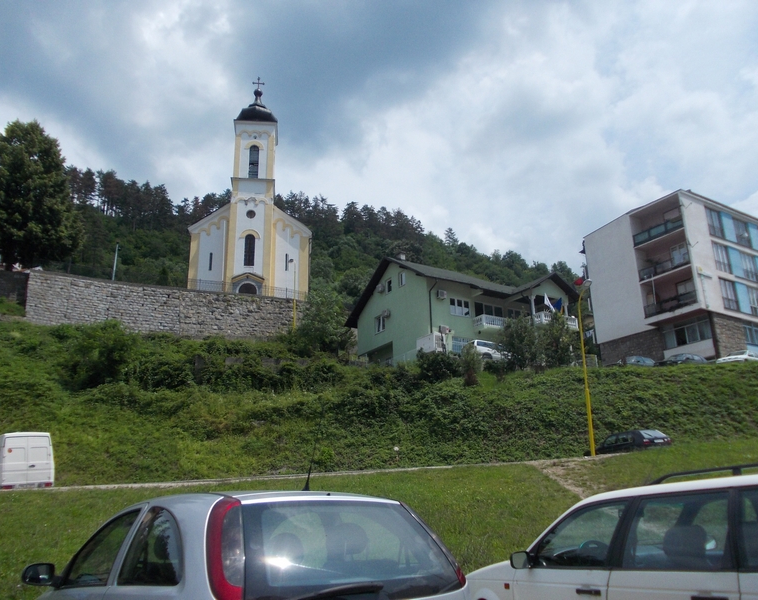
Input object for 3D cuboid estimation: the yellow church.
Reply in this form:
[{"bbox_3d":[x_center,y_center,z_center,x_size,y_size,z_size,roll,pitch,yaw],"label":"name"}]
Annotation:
[{"bbox_3d":[-13.610,-7.850,73.089,11.484,25.656,20.000,2,-19,-7],"label":"yellow church"}]

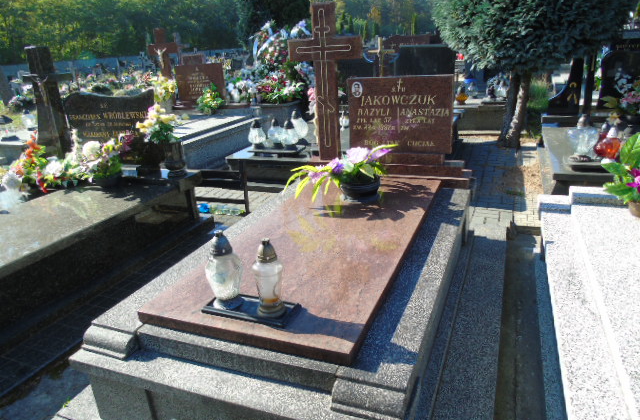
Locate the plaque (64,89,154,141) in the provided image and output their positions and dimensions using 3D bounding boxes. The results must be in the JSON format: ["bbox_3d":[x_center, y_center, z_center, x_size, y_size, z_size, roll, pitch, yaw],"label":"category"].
[{"bbox_3d":[-1.729,-0.698,3.922,0.993,0.626,0.079,4,21,21],"label":"plaque"}]

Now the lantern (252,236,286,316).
[{"bbox_3d":[-0.187,0.237,1.664,0.109,0.284,0.109,-3,18,1],"label":"lantern"}]

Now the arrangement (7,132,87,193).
[{"bbox_3d":[-2.397,-0.407,4.050,0.580,0.420,0.380,3,19,19],"label":"arrangement"}]

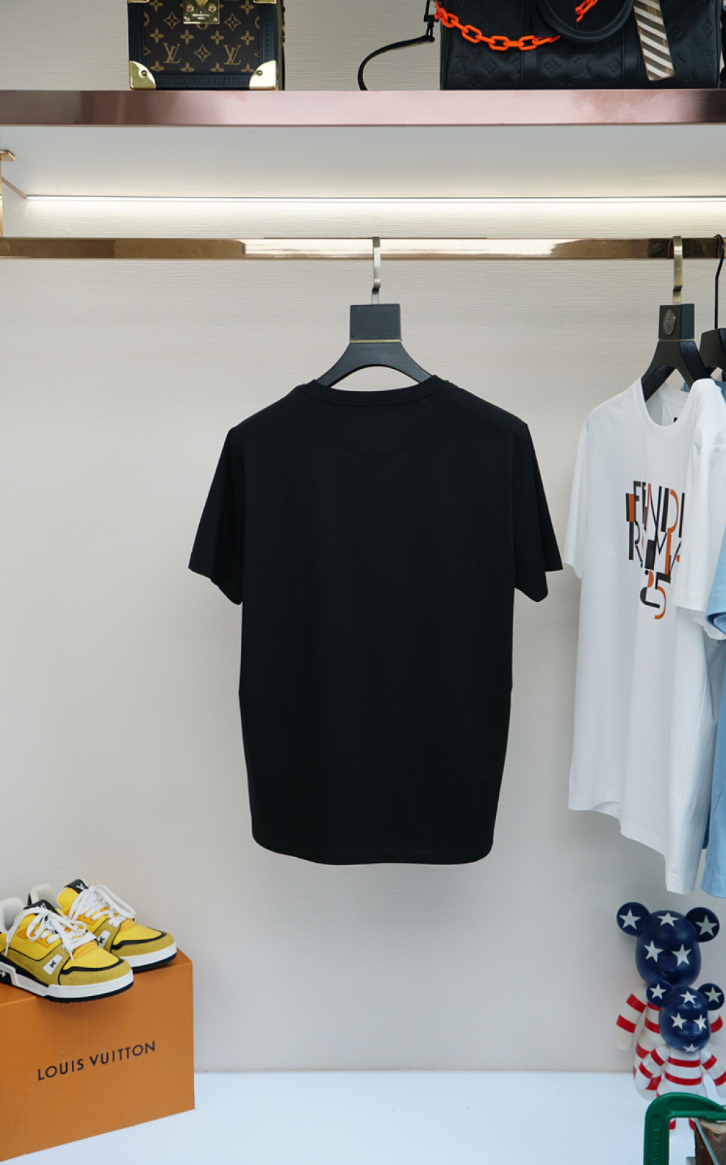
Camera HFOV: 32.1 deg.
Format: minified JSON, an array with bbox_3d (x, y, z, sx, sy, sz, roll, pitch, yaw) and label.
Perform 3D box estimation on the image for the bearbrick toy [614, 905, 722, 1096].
[{"bbox_3d":[0.541,0.737,2.225,0.193,0.358,0.135,1,6,9],"label":"bearbrick toy"}]

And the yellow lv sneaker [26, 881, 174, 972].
[{"bbox_3d":[-0.464,0.590,2.207,0.285,0.123,0.110,2,6,13],"label":"yellow lv sneaker"}]

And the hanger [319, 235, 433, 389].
[{"bbox_3d":[0.018,-0.365,1.857,0.420,0.275,0.055,1,6,12],"label":"hanger"}]

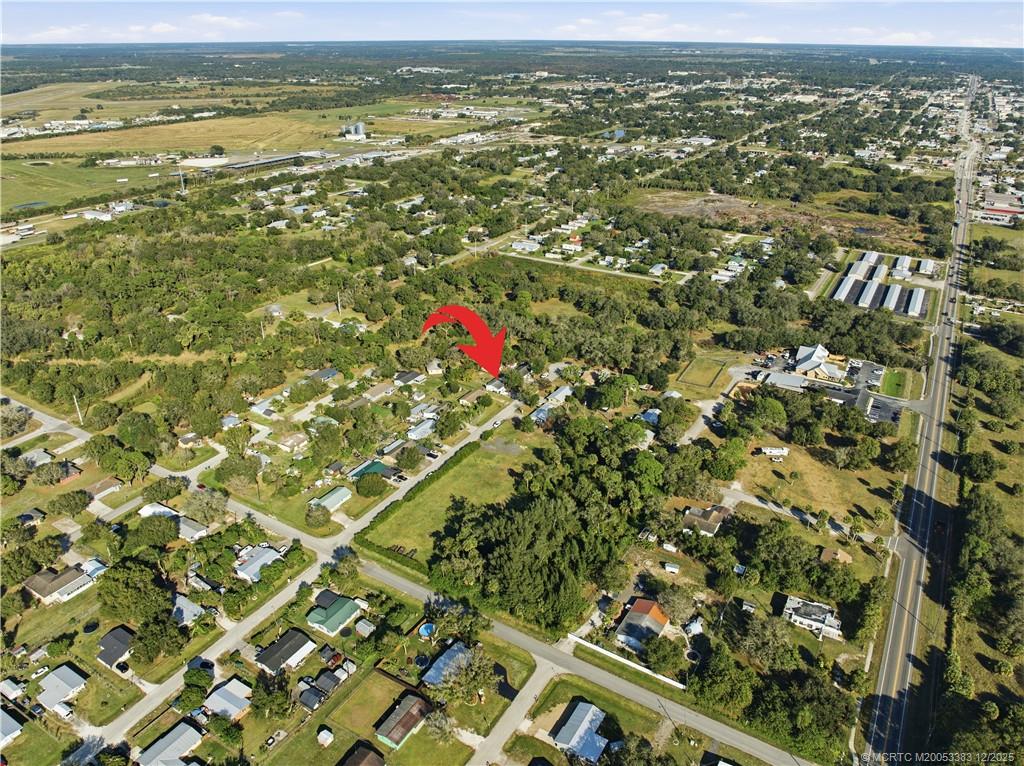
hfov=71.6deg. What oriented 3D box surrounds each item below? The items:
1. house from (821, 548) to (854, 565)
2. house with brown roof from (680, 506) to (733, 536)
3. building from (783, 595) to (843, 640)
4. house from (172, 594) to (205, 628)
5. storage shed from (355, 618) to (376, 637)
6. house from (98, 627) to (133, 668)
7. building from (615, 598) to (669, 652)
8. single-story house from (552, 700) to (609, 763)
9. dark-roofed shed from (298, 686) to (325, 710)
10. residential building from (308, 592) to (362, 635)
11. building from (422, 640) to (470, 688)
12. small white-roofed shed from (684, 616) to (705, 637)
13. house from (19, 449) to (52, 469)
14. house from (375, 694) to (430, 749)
[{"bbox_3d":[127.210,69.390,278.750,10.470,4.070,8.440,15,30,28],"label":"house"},{"bbox_3d":[83.060,58.220,305.940,16.000,4.600,18.200,15,30,28],"label":"house with brown roof"},{"bbox_3d":[107.610,83.500,253.890,18.900,4.700,8.300,15,30,28],"label":"building"},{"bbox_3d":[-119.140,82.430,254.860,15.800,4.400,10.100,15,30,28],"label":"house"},{"bbox_3d":[-49.841,83.205,241.373,5.100,2.800,4.100,17,31,31],"label":"storage shed"},{"bbox_3d":[-134.110,89.500,240.300,11.000,4.300,11.600,12,28,23],"label":"house"},{"bbox_3d":[45.890,85.630,249.190,13.800,4.600,22.500,15,30,28],"label":"building"},{"bbox_3d":[22.270,102.850,209.120,12.500,4.170,15.960,15,30,28],"label":"single-story house"},{"bbox_3d":[-61.540,98.070,219.500,5.790,3.150,5.790,15,30,28],"label":"dark-roofed shed"},{"bbox_3d":[-63.530,81.710,251.820,13.620,4.270,14.640,15,30,28],"label":"residential building"},{"bbox_3d":[-20.380,93.070,233.850,8.100,4.200,18.900,15,30,28],"label":"building"},{"bbox_3d":[63.326,84.389,245.315,4.100,2.700,5.500,15,30,28],"label":"small white-roofed shed"},{"bbox_3d":[-230.610,36.810,343.120,13.520,4.070,10.060,15,30,28],"label":"house"},{"bbox_3d":[-32.320,101.300,211.900,8.640,4.170,15.650,15,30,28],"label":"house"}]

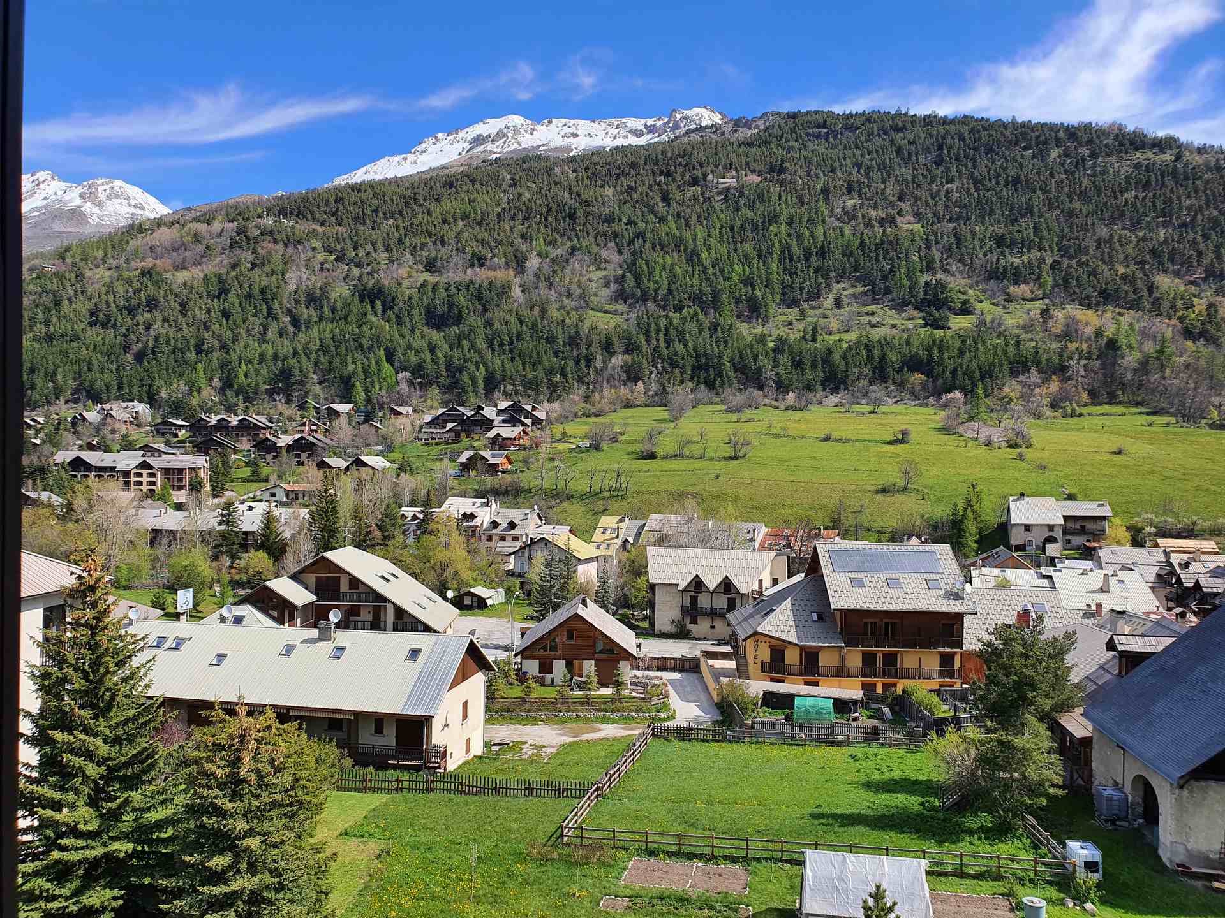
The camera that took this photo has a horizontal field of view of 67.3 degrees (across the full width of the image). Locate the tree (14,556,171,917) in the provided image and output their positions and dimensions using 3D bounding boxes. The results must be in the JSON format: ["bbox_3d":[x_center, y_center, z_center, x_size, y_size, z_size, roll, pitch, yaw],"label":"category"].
[{"bbox_3d":[-15.609,8.600,27.535,5.100,11.795,5.100,1,0,-29],"label":"tree"}]

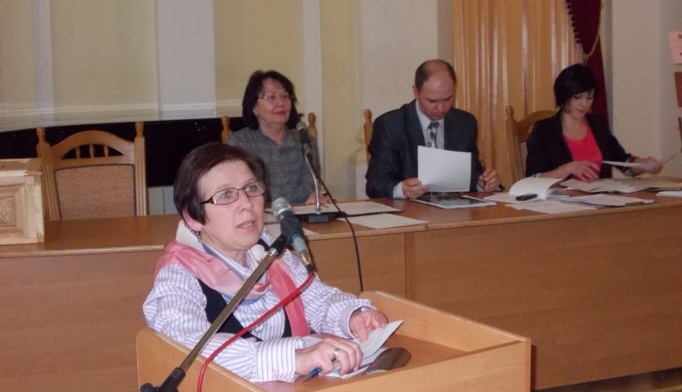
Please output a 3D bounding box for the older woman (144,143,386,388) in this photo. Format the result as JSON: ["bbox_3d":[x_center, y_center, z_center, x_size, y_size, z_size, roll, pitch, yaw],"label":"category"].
[{"bbox_3d":[-0.168,0.620,2.231,0.540,1.500,0.600,-7,10,-35],"label":"older woman"}]

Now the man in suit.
[{"bbox_3d":[0.412,0.083,4.227,0.560,1.290,0.750,-4,9,-18],"label":"man in suit"}]

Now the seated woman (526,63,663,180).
[{"bbox_3d":[1.141,0.051,4.456,0.560,1.260,0.750,-5,9,-28],"label":"seated woman"}]

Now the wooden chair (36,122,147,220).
[{"bbox_3d":[-0.935,0.274,3.846,0.445,1.070,0.520,-3,8,-12],"label":"wooden chair"}]

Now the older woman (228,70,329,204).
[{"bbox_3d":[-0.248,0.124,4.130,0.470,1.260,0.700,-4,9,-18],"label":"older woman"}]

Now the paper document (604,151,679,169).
[{"bbox_3d":[1.302,-0.160,4.386,0.300,0.050,0.210,-4,9,-20],"label":"paper document"}]

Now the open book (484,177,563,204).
[{"bbox_3d":[0.750,-0.028,4.141,0.290,0.080,0.230,-4,9,-20],"label":"open book"}]

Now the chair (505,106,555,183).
[{"bbox_3d":[1.073,0.127,4.599,0.455,1.070,0.520,-5,9,-26],"label":"chair"}]

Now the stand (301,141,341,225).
[{"bbox_3d":[-0.086,-0.044,3.702,0.155,0.270,0.130,2,9,22],"label":"stand"}]

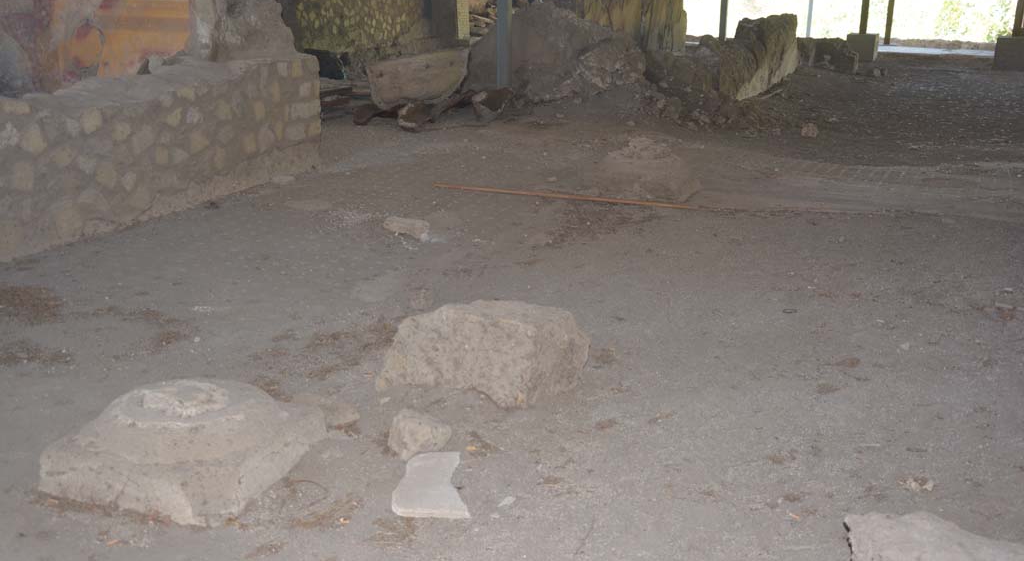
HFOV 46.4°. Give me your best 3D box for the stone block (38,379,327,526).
[{"bbox_3d":[-1.024,0.471,3.778,0.650,0.240,0.650,6,16,19],"label":"stone block"}]

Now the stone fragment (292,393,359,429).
[{"bbox_3d":[-0.651,0.449,4.176,0.210,0.085,0.150,3,15,10],"label":"stone fragment"}]

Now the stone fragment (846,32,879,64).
[{"bbox_3d":[5.970,-3.961,20.318,0.456,0.469,0.456,6,16,21],"label":"stone fragment"}]

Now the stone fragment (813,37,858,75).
[{"bbox_3d":[4.959,-3.442,18.261,0.574,0.500,0.344,6,16,21],"label":"stone fragment"}]

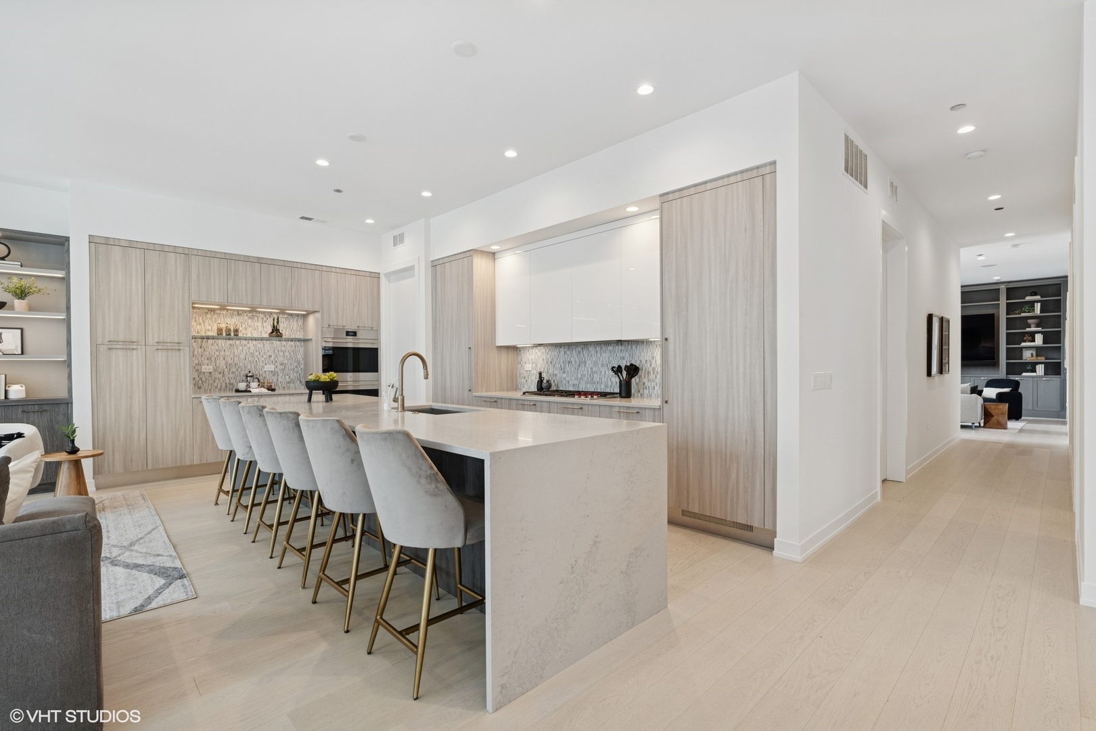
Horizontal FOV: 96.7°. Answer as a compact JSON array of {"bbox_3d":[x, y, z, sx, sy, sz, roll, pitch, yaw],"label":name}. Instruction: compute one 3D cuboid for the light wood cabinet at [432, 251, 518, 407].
[{"bbox_3d":[-0.931,-0.060,6.139,0.665,2.540,0.905,-1,0,-44],"label":"light wood cabinet"}]

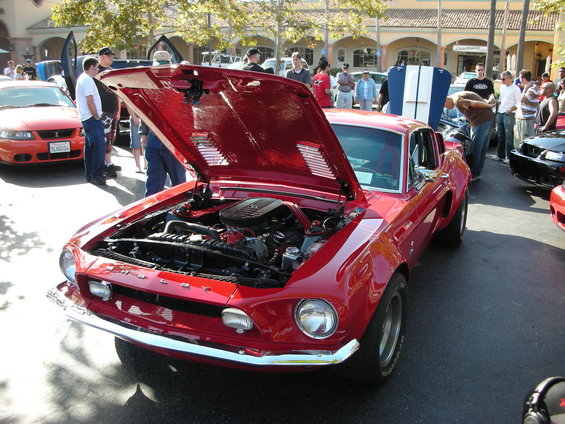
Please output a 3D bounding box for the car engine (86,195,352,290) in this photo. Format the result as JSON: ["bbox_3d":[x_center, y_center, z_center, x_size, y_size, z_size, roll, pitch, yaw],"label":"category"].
[{"bbox_3d":[-0.234,0.203,3.221,1.150,0.380,1.130,8,16,23],"label":"car engine"}]

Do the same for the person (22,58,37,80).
[{"bbox_3d":[-9.395,-4.786,21.218,0.540,1.730,0.320,1,15,-3],"label":"person"}]

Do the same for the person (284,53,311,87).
[{"bbox_3d":[0.262,-1.743,9.667,0.500,1.840,0.320,5,15,14],"label":"person"}]

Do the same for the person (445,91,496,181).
[{"bbox_3d":[2.934,-1.182,8.918,0.850,1.368,0.520,5,15,14],"label":"person"}]

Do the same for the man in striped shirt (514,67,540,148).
[{"bbox_3d":[4.640,-1.802,10.866,0.380,1.720,0.500,-4,15,-20],"label":"man in striped shirt"}]

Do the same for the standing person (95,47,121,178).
[{"bbox_3d":[-2.574,-1.430,8.381,0.420,1.850,0.560,1,15,-1],"label":"standing person"}]

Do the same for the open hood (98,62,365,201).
[{"bbox_3d":[-0.241,-0.382,3.114,1.220,0.160,1.280,8,-21,24],"label":"open hood"}]

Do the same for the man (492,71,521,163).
[{"bbox_3d":[4.205,-1.780,10.680,0.520,1.690,0.360,13,18,37],"label":"man"}]

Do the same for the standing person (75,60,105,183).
[{"bbox_3d":[-2.653,-1.242,7.896,0.380,1.730,0.500,-5,16,-22],"label":"standing person"}]

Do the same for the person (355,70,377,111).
[{"bbox_3d":[2.045,-2.624,14.077,0.520,1.600,0.320,1,14,0],"label":"person"}]

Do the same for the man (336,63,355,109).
[{"bbox_3d":[1.702,-3.088,15.318,0.520,1.730,0.340,3,15,4],"label":"man"}]

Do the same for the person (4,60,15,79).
[{"bbox_3d":[-10.097,-4.742,21.211,0.500,1.670,0.320,-3,15,-17],"label":"person"}]

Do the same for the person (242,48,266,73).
[{"bbox_3d":[-0.447,-1.736,9.466,0.360,1.860,0.520,-11,19,-39],"label":"person"}]

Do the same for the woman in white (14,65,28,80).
[{"bbox_3d":[-9.610,-4.584,20.998,0.340,1.570,0.480,10,17,29],"label":"woman in white"}]

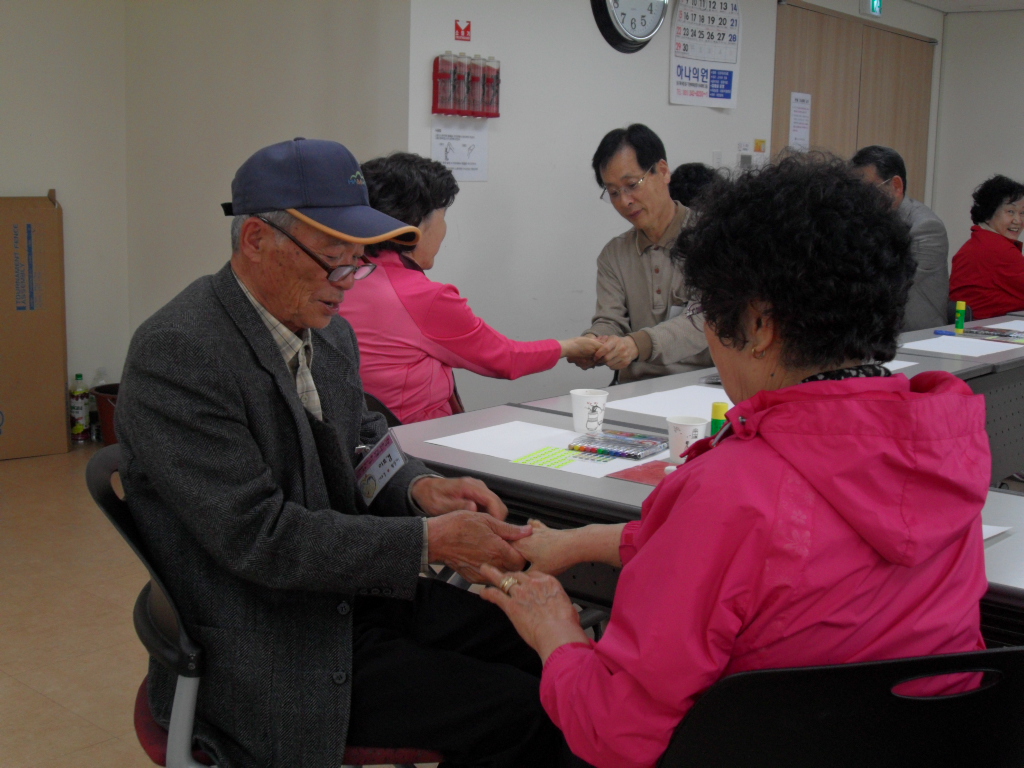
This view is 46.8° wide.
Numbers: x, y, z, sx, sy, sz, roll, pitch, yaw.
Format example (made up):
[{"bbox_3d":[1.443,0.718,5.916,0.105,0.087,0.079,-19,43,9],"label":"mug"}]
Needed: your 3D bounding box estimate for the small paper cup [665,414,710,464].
[{"bbox_3d":[0.303,0.096,2.026,0.073,0.077,0.073,2,10,9],"label":"small paper cup"}]

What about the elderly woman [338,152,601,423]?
[{"bbox_3d":[-0.111,0.095,2.796,0.750,1.250,0.480,-7,12,-40],"label":"elderly woman"}]

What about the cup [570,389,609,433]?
[{"bbox_3d":[0.149,0.052,2.274,0.073,0.077,0.073,2,10,4],"label":"cup"}]

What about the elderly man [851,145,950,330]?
[{"bbox_3d":[1.312,-0.195,4.397,0.500,1.340,0.700,9,13,41],"label":"elderly man"}]

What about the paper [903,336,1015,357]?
[{"bbox_3d":[1.380,-0.116,3.632,0.260,0.003,0.380,9,13,41],"label":"paper"}]

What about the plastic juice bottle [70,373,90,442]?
[{"bbox_3d":[-1.970,0.104,5.377,0.090,0.315,0.090,-3,10,-20],"label":"plastic juice bottle"}]

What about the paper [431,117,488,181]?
[{"bbox_3d":[-0.194,-0.882,4.506,0.004,0.210,0.295,9,13,41],"label":"paper"}]

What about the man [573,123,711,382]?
[{"bbox_3d":[0.279,-0.005,3.162,0.500,1.340,0.720,8,12,37],"label":"man"}]

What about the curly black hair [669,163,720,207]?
[{"bbox_3d":[0.603,-0.646,3.950,0.200,0.200,0.210,9,13,41],"label":"curly black hair"}]

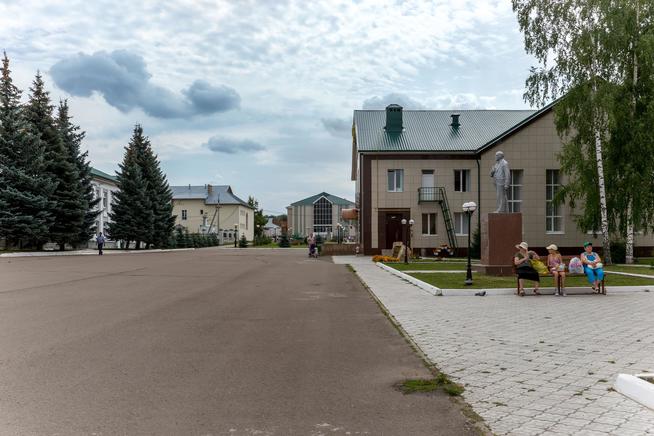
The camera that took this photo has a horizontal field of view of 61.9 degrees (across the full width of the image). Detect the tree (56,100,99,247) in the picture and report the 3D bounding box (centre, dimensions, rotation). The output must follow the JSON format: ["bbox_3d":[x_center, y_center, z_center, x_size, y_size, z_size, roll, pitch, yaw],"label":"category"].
[{"bbox_3d":[-24.760,-4.103,52.000,5.800,14.400,5.800,0,-2,0],"label":"tree"}]

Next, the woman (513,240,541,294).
[{"bbox_3d":[4.826,1.220,13.116,0.660,1.300,0.750,0,-2,-6],"label":"woman"}]

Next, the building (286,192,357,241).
[{"bbox_3d":[-0.672,-0.105,131.081,16.500,11.800,18.000,0,-2,0],"label":"building"}]

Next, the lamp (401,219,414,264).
[{"bbox_3d":[4.285,1.257,28.900,0.620,2.420,0.340,0,-2,0],"label":"lamp"}]

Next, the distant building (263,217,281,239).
[{"bbox_3d":[-14.633,3.060,145.000,7.000,6.500,7.500,0,-2,0],"label":"distant building"}]

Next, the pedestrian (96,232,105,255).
[{"bbox_3d":[-17.232,1.978,41.457,0.550,1.730,0.420,0,-2,-6],"label":"pedestrian"}]

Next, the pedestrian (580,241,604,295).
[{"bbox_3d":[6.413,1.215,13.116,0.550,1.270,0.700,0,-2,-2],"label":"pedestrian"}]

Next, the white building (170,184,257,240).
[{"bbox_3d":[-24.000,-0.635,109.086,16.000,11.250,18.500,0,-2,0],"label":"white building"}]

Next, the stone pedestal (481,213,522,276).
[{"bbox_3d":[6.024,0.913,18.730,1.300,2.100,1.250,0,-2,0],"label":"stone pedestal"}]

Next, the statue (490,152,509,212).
[{"bbox_3d":[6.481,-1.326,20.300,0.700,2.340,0.820,0,-2,-5],"label":"statue"}]

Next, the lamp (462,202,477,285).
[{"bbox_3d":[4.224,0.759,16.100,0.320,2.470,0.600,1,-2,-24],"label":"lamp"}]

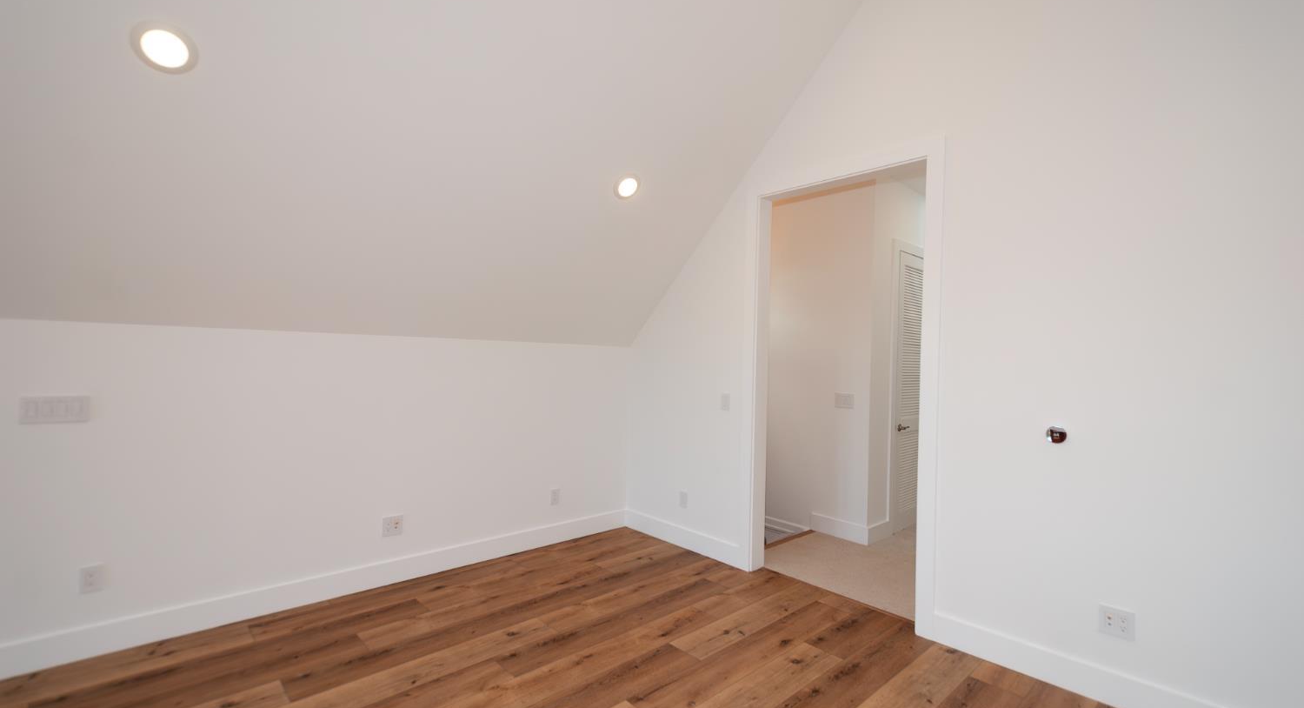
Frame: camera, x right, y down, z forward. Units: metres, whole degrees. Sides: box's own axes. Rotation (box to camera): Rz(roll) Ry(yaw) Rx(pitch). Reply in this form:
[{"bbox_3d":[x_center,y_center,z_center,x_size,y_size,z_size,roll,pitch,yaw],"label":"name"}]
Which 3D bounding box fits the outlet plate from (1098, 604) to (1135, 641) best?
[{"bbox_3d":[1.958,1.133,2.290,0.010,0.116,0.116,2,-1,-43],"label":"outlet plate"}]

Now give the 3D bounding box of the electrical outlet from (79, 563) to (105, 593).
[{"bbox_3d":[-2.506,1.010,2.435,0.073,0.116,0.010,2,-1,-43],"label":"electrical outlet"}]

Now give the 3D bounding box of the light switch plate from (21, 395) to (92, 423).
[{"bbox_3d":[-2.580,0.242,2.354,0.207,0.116,0.010,2,-1,-43],"label":"light switch plate"}]

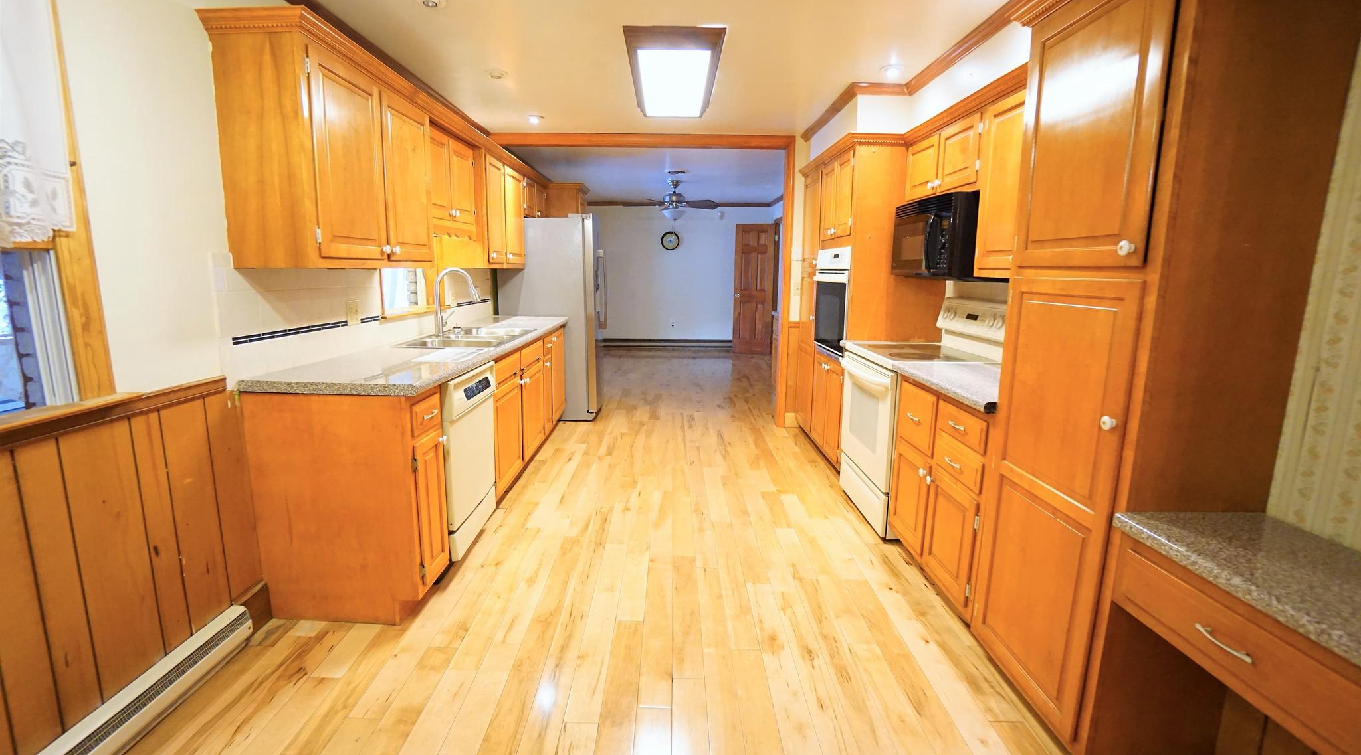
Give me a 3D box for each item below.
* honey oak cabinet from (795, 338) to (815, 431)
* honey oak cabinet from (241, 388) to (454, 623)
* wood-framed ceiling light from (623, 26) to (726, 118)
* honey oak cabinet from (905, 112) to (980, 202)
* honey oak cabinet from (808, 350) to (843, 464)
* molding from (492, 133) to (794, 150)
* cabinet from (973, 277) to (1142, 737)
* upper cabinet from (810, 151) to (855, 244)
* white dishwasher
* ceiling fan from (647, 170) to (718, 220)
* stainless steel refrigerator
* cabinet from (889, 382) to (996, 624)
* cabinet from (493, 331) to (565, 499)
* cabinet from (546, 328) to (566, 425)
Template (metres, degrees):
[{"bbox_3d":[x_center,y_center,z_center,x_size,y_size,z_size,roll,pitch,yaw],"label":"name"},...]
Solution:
[{"bbox_3d":[1.272,0.090,4.521,0.594,0.713,0.528,0,10,-1],"label":"honey oak cabinet"},{"bbox_3d":[-1.266,0.472,2.239,0.594,0.878,0.323,0,10,-1],"label":"honey oak cabinet"},{"bbox_3d":[-0.035,-1.666,3.202,0.468,0.070,1.301,1,11,-1],"label":"wood-framed ceiling light"},{"bbox_3d":[1.444,-1.095,2.864,0.326,0.337,0.812,0,10,-1],"label":"honey oak cabinet"},{"bbox_3d":[1.282,0.196,3.900,0.594,0.733,0.733,0,10,-1],"label":"honey oak cabinet"},{"bbox_3d":[-0.303,-1.909,4.568,2.461,0.101,0.060,1,11,-1],"label":"molding"},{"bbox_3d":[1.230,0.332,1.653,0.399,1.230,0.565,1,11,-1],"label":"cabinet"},{"bbox_3d":[1.265,-1.200,3.781,0.505,0.579,0.838,1,11,-1],"label":"upper cabinet"},{"bbox_3d":[-1.260,0.377,2.665,0.579,0.838,0.619,1,11,-1],"label":"white dishwasher"},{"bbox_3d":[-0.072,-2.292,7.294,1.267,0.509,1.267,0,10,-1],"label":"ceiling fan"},{"bbox_3d":[-1.153,-0.576,5.382,0.825,1.789,0.878,1,11,-1],"label":"stainless steel refrigerator"},{"bbox_3d":[1.306,0.455,2.337,0.594,0.818,0.772,0,10,-1],"label":"cabinet"},{"bbox_3d":[-1.283,0.120,3.994,0.572,0.805,1.995,1,11,-1],"label":"cabinet"},{"bbox_3d":[-1.294,0.002,4.662,0.572,0.791,0.692,1,11,-1],"label":"cabinet"}]

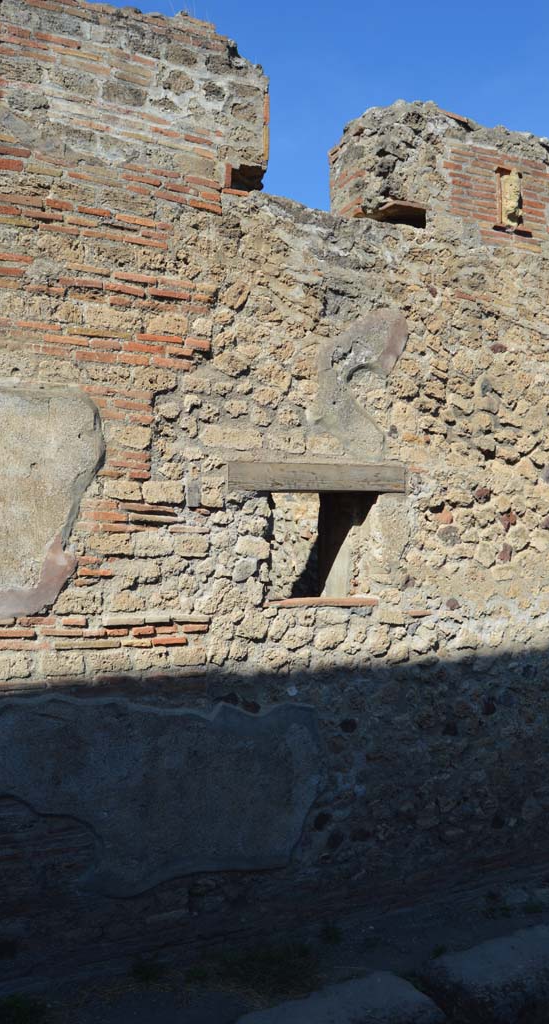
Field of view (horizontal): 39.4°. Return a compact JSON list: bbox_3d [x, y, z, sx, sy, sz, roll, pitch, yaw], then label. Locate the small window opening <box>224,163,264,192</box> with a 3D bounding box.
[{"bbox_3d":[-0.182,-1.661,3.939,0.210,0.120,0.220,1,-5,-20],"label":"small window opening"}]

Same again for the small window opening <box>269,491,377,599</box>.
[{"bbox_3d":[0.194,0.175,3.954,0.584,0.532,0.300,1,-5,-20],"label":"small window opening"}]

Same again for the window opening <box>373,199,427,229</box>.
[{"bbox_3d":[0.626,-1.597,4.244,0.342,0.107,0.250,1,-5,-20],"label":"window opening"}]

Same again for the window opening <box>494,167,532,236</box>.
[{"bbox_3d":[1.317,-1.773,4.485,0.193,0.366,0.200,1,-5,-20],"label":"window opening"}]

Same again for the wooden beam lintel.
[{"bbox_3d":[0.195,-0.160,3.931,0.961,0.138,0.200,1,-5,-20],"label":"wooden beam lintel"}]

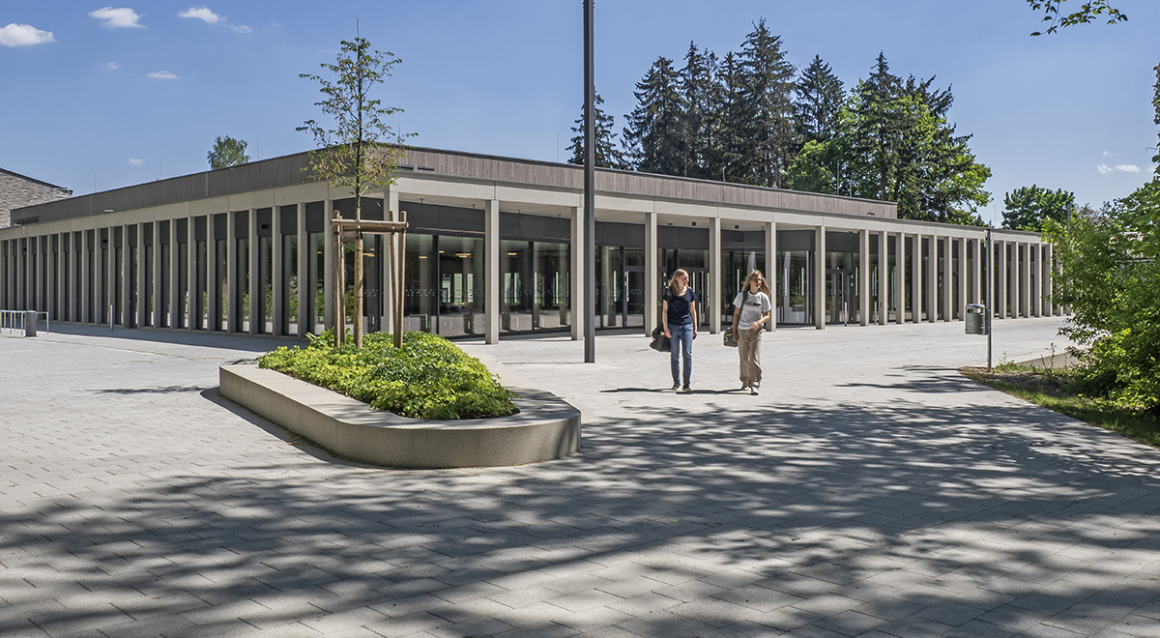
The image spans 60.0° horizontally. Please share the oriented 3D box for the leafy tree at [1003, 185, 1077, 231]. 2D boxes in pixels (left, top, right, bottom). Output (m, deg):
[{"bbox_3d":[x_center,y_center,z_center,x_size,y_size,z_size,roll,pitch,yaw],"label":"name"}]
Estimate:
[{"bbox_3d":[33.127,-5.158,72.000,6.200,9.200,6.000,0,2,0],"label":"leafy tree"}]

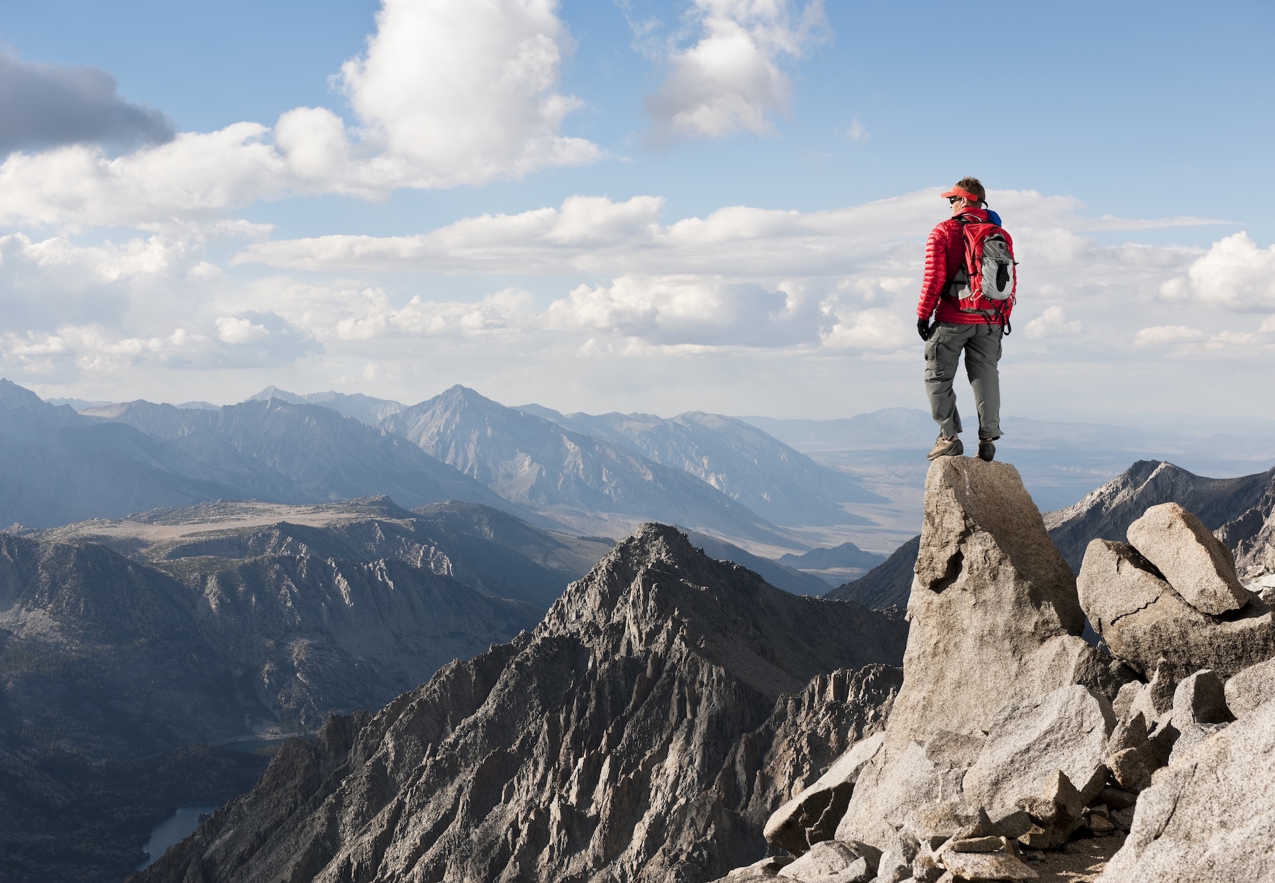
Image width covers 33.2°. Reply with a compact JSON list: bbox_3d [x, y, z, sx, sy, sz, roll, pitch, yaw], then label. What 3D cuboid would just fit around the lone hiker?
[{"bbox_3d":[2.066,-0.767,13.400,0.600,1.790,0.540,-1,2,-27],"label":"lone hiker"}]

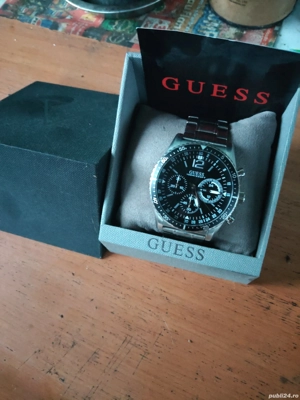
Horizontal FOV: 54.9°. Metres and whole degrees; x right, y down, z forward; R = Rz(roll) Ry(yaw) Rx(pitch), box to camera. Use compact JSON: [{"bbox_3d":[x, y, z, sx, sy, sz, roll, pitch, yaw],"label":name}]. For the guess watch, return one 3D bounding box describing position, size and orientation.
[{"bbox_3d":[0.029,-0.014,0.175,0.049,0.066,0.055,12,14,5],"label":"guess watch"}]

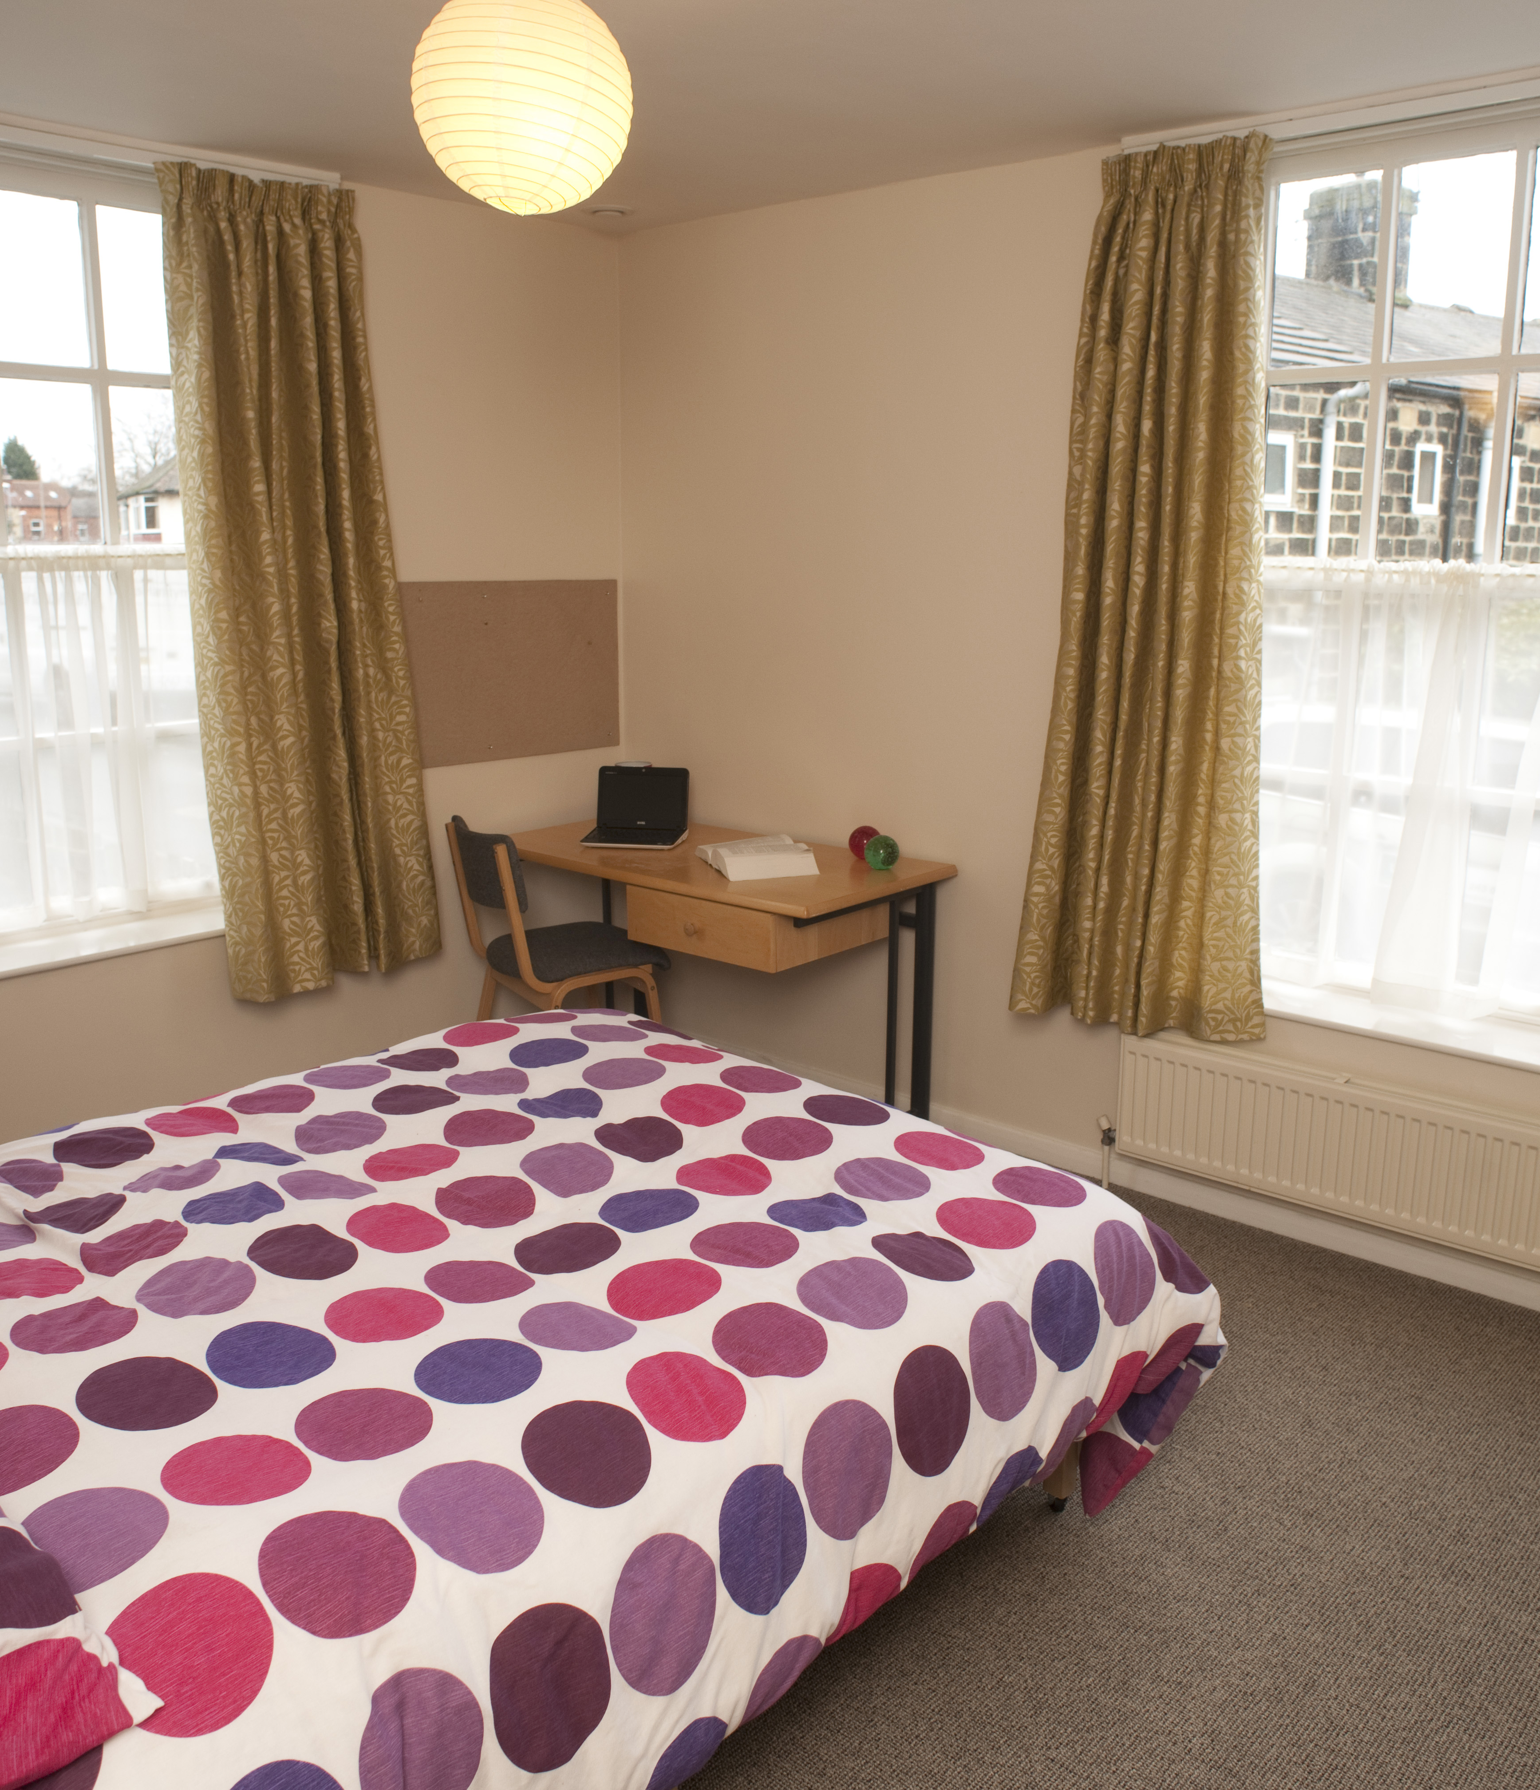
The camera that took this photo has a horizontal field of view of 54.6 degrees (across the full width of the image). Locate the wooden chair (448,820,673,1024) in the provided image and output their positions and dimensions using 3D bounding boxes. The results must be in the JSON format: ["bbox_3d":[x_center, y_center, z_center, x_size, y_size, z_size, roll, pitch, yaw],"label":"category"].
[{"bbox_3d":[-0.547,0.218,4.026,0.520,0.830,0.470,-7,15,-30],"label":"wooden chair"}]

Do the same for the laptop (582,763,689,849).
[{"bbox_3d":[-0.365,-0.244,4.134,0.262,0.190,0.215,3,13,12],"label":"laptop"}]

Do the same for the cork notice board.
[{"bbox_3d":[-0.747,-0.618,4.134,0.015,0.493,0.900,12,17,41],"label":"cork notice board"}]

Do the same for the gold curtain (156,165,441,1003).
[{"bbox_3d":[-1.101,-0.703,3.620,0.140,1.920,0.627,12,17,41],"label":"gold curtain"}]

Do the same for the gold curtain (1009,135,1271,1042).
[{"bbox_3d":[0.850,-0.611,3.294,0.643,1.928,0.140,11,17,39],"label":"gold curtain"}]

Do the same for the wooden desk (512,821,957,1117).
[{"bbox_3d":[-0.174,0.257,4.054,1.200,0.750,0.620,11,17,39],"label":"wooden desk"}]

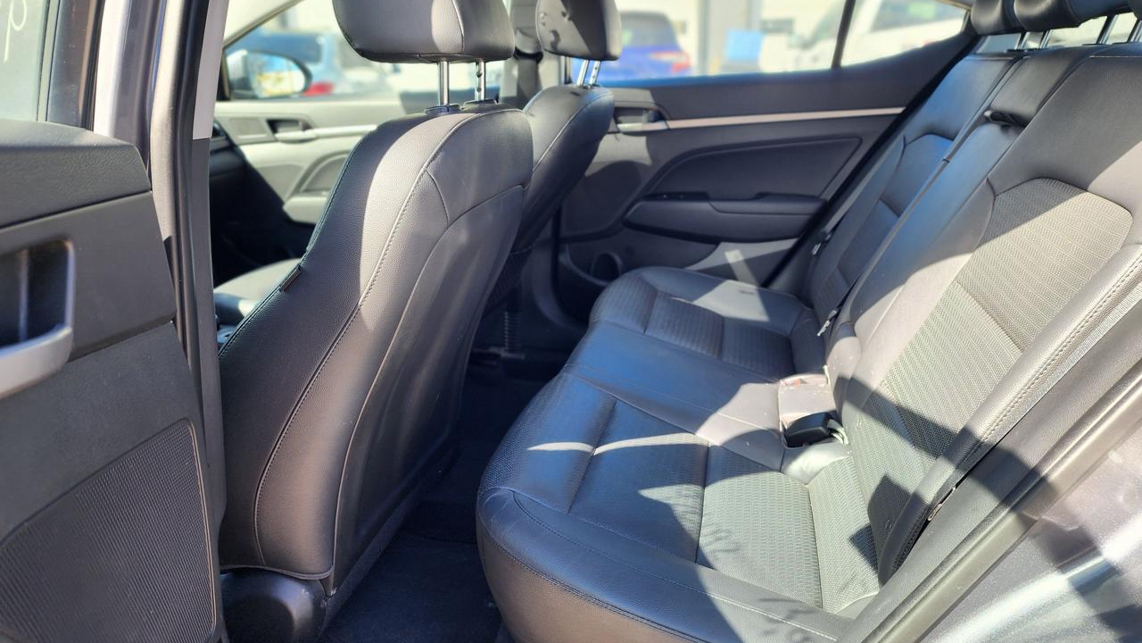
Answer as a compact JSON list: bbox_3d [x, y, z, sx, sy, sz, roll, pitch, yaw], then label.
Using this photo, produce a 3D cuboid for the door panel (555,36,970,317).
[{"bbox_3d":[0.411,-0.312,1.888,0.980,0.710,0.130,3,19,13],"label":"door panel"}]

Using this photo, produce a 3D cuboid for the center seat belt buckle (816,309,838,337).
[{"bbox_3d":[0.504,0.003,1.490,0.022,0.075,0.050,31,23,2],"label":"center seat belt buckle"}]

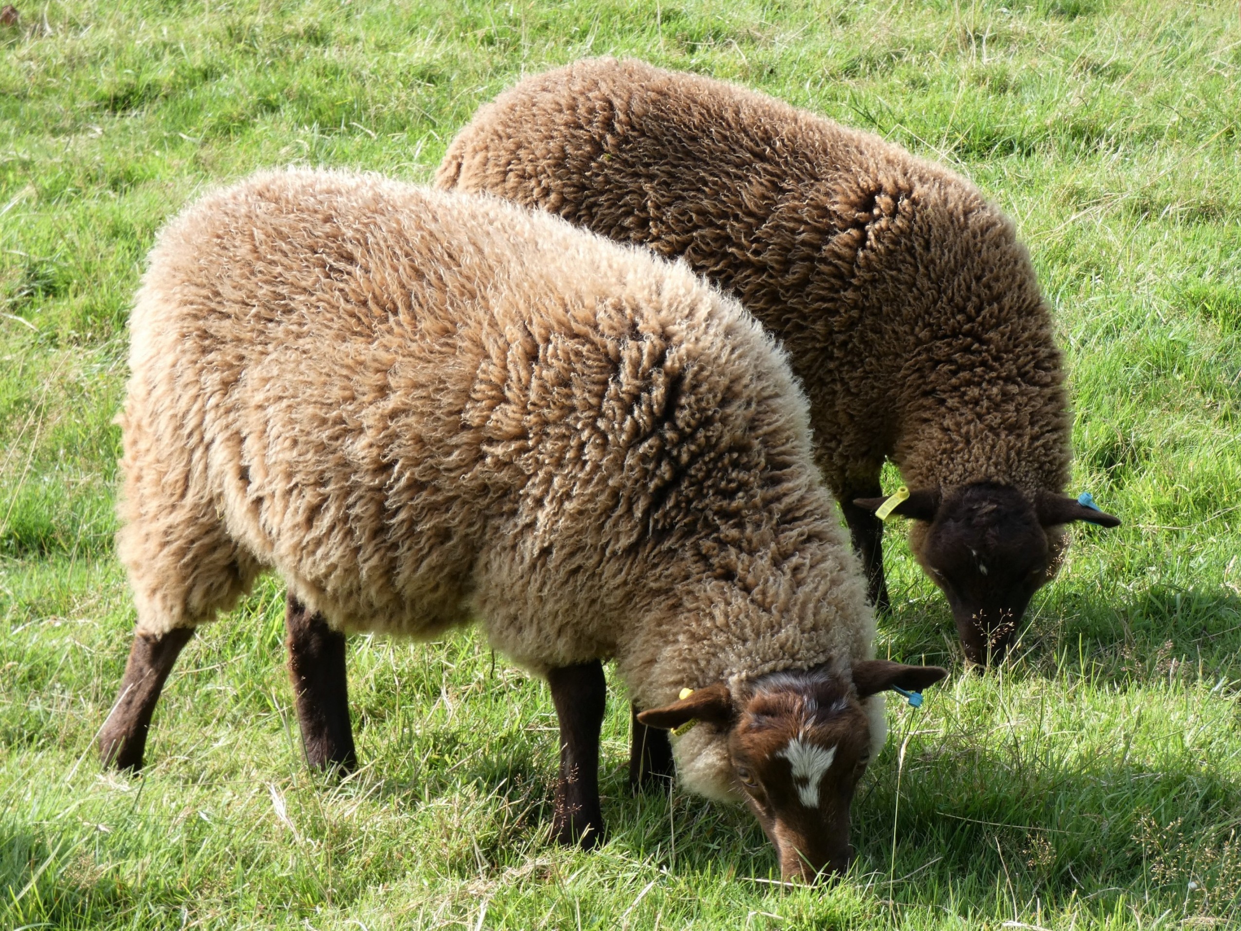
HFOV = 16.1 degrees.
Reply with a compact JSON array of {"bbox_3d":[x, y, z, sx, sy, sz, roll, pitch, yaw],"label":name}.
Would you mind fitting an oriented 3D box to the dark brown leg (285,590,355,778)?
[{"bbox_3d":[-0.313,0.238,4.689,0.068,0.195,0.052,1,14,28],"label":"dark brown leg"}]

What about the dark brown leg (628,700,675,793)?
[{"bbox_3d":[0.033,0.277,4.579,0.056,0.170,0.050,7,16,26],"label":"dark brown leg"}]

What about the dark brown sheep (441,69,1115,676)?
[{"bbox_3d":[0.150,-0.147,5.311,0.910,0.650,0.370,13,19,40],"label":"dark brown sheep"}]

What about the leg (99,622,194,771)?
[{"bbox_3d":[-0.515,0.261,4.686,0.068,0.165,0.052,26,24,20],"label":"leg"}]

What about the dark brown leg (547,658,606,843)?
[{"bbox_3d":[-0.044,0.291,4.456,0.060,0.215,0.052,6,16,26],"label":"dark brown leg"}]

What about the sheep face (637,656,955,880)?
[{"bbox_3d":[0.178,0.312,4.447,0.305,0.230,0.170,-8,15,-13],"label":"sheep face"}]

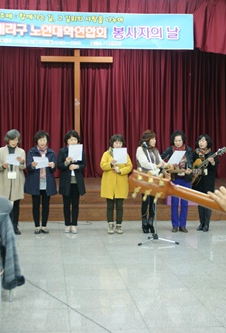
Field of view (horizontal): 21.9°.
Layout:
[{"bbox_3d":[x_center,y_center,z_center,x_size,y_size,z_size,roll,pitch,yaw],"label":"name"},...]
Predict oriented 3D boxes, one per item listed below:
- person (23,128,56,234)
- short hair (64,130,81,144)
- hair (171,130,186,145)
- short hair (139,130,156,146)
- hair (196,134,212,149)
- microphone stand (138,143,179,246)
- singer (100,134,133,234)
[{"bbox_3d":[-1.125,0.246,9.060,0.520,1.600,0.420,0,2,-7],"label":"person"},{"bbox_3d":[-0.638,-0.451,9.250,0.250,0.240,0.250,0,2,-6],"label":"short hair"},{"bbox_3d":[1.066,-0.451,9.450,0.235,0.240,0.240,1,2,7],"label":"hair"},{"bbox_3d":[0.550,-0.440,9.200,0.230,0.250,0.210,2,3,45],"label":"short hair"},{"bbox_3d":[1.495,-0.409,9.550,0.250,0.240,0.250,2,2,25],"label":"hair"},{"bbox_3d":[0.600,0.361,8.350,0.580,1.430,0.540,0,2,-12],"label":"microphone stand"},{"bbox_3d":[0.055,0.270,9.100,0.510,1.550,0.380,0,2,-4],"label":"singer"}]

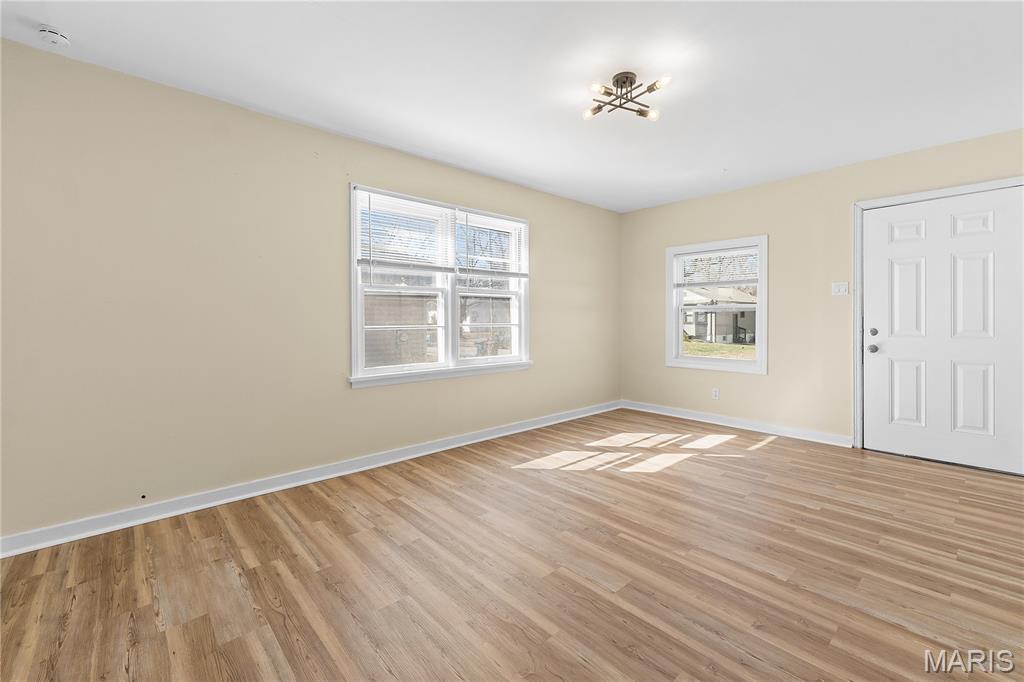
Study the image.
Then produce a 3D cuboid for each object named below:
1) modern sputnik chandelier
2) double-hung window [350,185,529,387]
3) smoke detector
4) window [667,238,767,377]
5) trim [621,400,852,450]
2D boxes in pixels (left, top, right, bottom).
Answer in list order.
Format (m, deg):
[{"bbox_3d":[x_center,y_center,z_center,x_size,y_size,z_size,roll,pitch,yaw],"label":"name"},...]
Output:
[{"bbox_3d":[0.642,-1.370,2.363,0.530,0.140,0.530,-2,3,-31],"label":"modern sputnik chandelier"},{"bbox_3d":[-0.519,-0.422,3.717,1.769,1.482,0.100,-3,4,-42],"label":"double-hung window"},{"bbox_3d":[-2.080,-1.383,1.940,0.105,0.045,0.105,-3,4,-42],"label":"smoke detector"},{"bbox_3d":[2.164,-0.363,4.571,0.100,1.358,1.056,-3,4,-42],"label":"window"},{"bbox_3d":[2.185,0.844,4.581,0.018,0.100,2.353,-3,4,-42],"label":"trim"}]

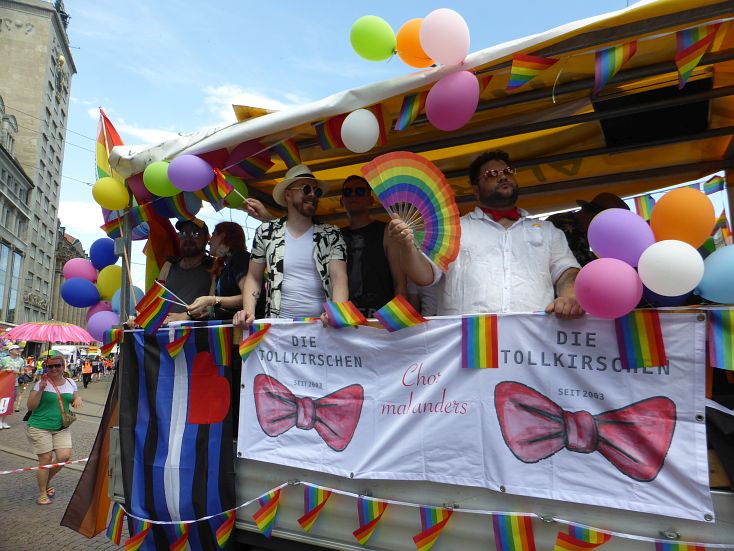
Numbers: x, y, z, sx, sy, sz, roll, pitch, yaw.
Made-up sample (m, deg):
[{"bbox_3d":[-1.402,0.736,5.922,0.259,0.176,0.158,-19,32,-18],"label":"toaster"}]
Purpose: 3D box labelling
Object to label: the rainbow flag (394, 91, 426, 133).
[{"bbox_3d":[0.207,-0.775,2.420,0.160,0.200,0.060,-5,-10,30],"label":"rainbow flag"}]

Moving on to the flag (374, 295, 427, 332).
[{"bbox_3d":[0.145,0.165,2.210,0.225,0.160,0.080,-5,-10,28],"label":"flag"}]

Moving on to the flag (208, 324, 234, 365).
[{"bbox_3d":[-0.782,0.377,2.719,0.155,0.210,0.030,-5,-10,30],"label":"flag"}]

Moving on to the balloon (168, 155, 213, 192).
[{"bbox_3d":[-1.027,-0.594,2.980,0.270,0.220,0.220,6,-5,6],"label":"balloon"}]

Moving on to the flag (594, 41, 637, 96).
[{"bbox_3d":[0.931,-0.783,1.916,0.145,0.185,0.060,-5,-10,28],"label":"flag"}]

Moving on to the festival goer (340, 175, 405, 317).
[{"bbox_3d":[-0.004,0.324,2.761,0.540,1.830,0.340,-2,-9,16],"label":"festival goer"}]

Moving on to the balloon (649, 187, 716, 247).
[{"bbox_3d":[1.117,-0.203,1.800,0.225,0.240,0.225,-5,-10,30],"label":"balloon"}]

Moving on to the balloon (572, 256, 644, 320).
[{"bbox_3d":[0.853,0.046,1.799,0.210,0.210,0.210,-5,-10,28],"label":"balloon"}]

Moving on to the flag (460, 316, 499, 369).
[{"bbox_3d":[0.459,0.267,2.060,0.145,0.213,0.020,-5,-10,30],"label":"flag"}]

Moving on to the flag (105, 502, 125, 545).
[{"bbox_3d":[-1.498,1.471,3.020,0.160,0.220,0.050,-5,-10,30],"label":"flag"}]

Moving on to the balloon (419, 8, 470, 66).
[{"bbox_3d":[0.348,-1.059,2.270,0.220,0.260,0.220,-27,-6,25],"label":"balloon"}]

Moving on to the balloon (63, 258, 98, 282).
[{"bbox_3d":[-1.955,-0.024,3.480,0.240,0.200,0.220,-5,-10,30],"label":"balloon"}]

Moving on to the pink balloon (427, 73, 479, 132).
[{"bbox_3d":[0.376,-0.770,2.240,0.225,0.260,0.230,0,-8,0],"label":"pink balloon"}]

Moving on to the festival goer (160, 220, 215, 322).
[{"bbox_3d":[-1.105,0.460,3.140,0.490,1.690,0.400,0,-9,0],"label":"festival goer"}]

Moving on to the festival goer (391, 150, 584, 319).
[{"bbox_3d":[0.543,0.276,2.212,0.800,1.770,0.500,-5,-10,30],"label":"festival goer"}]

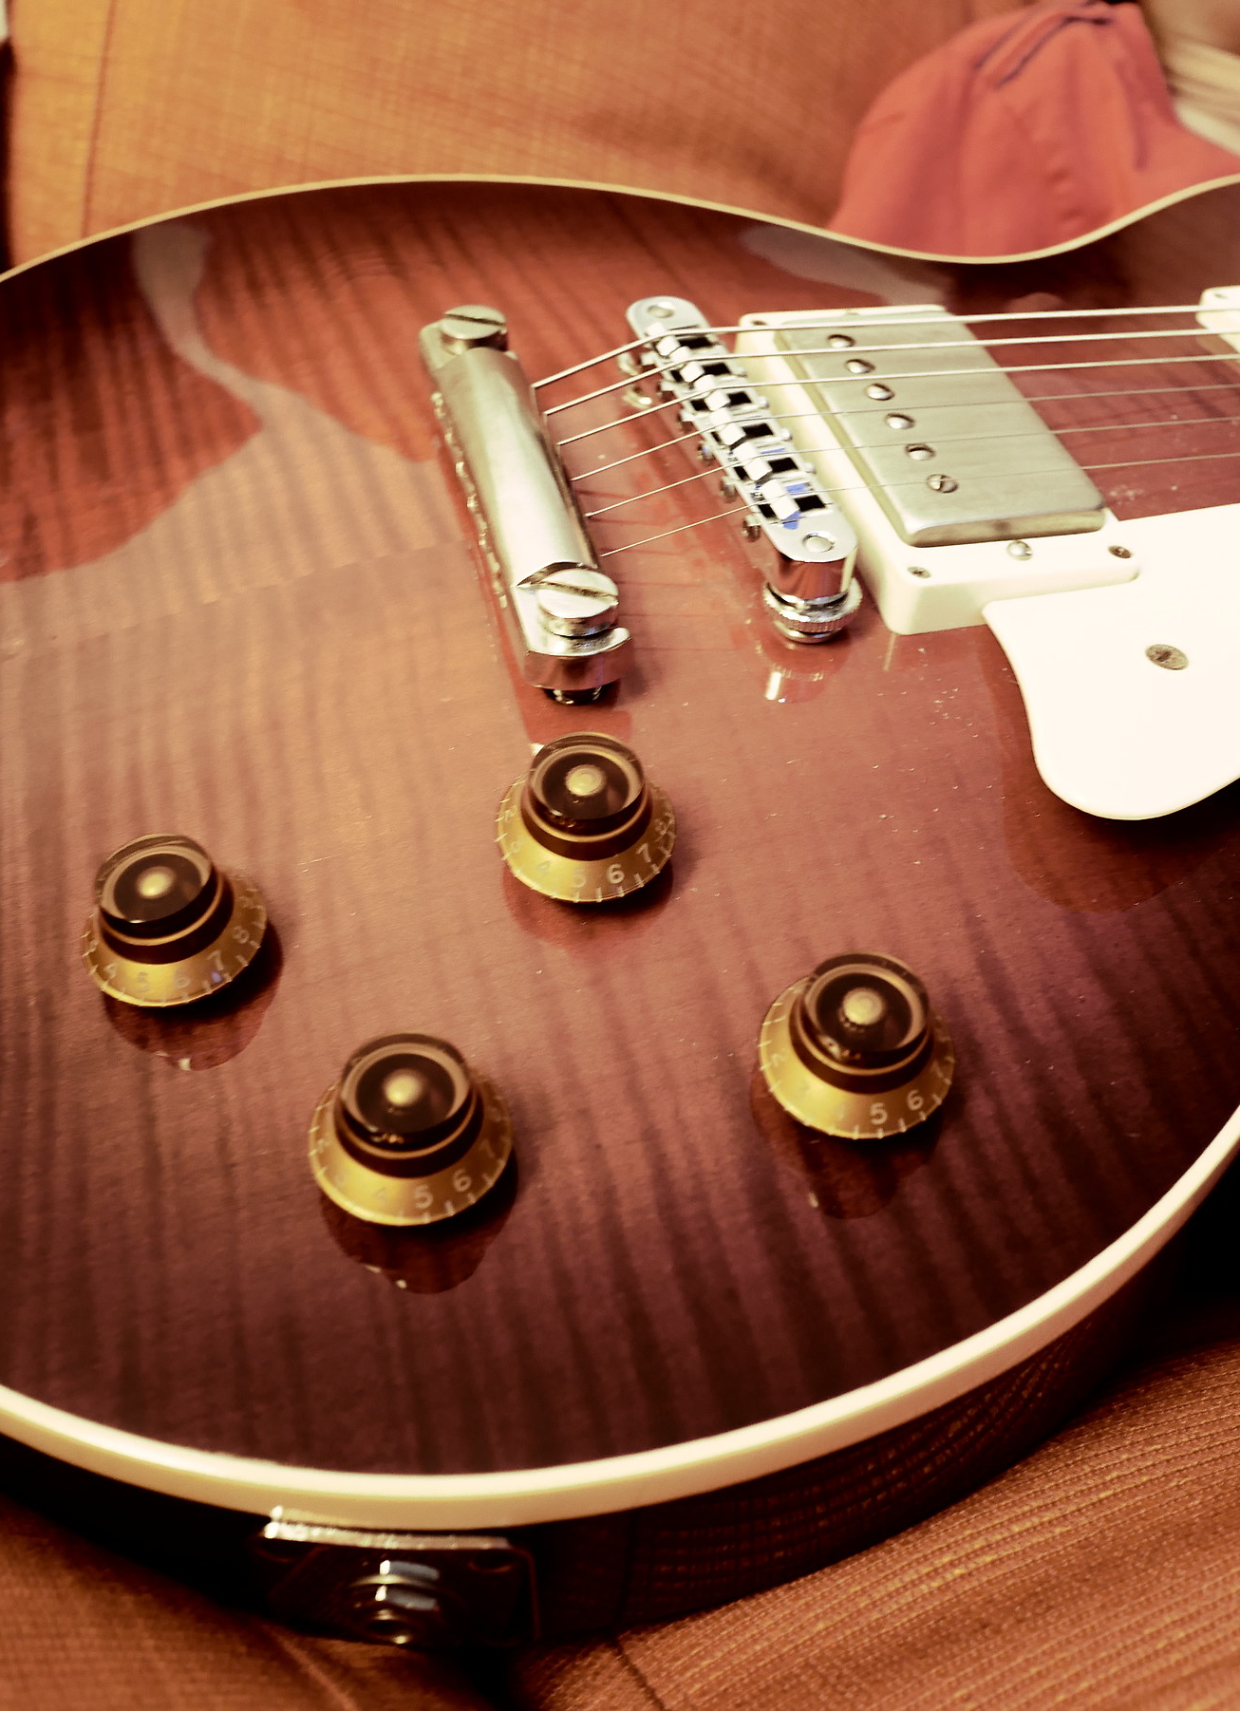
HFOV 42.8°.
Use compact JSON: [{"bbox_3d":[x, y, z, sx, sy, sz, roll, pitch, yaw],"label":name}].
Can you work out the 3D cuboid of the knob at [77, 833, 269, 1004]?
[{"bbox_3d":[-0.064,0.007,0.222,0.026,0.013,0.026,-13,50,-8],"label":"knob"}]

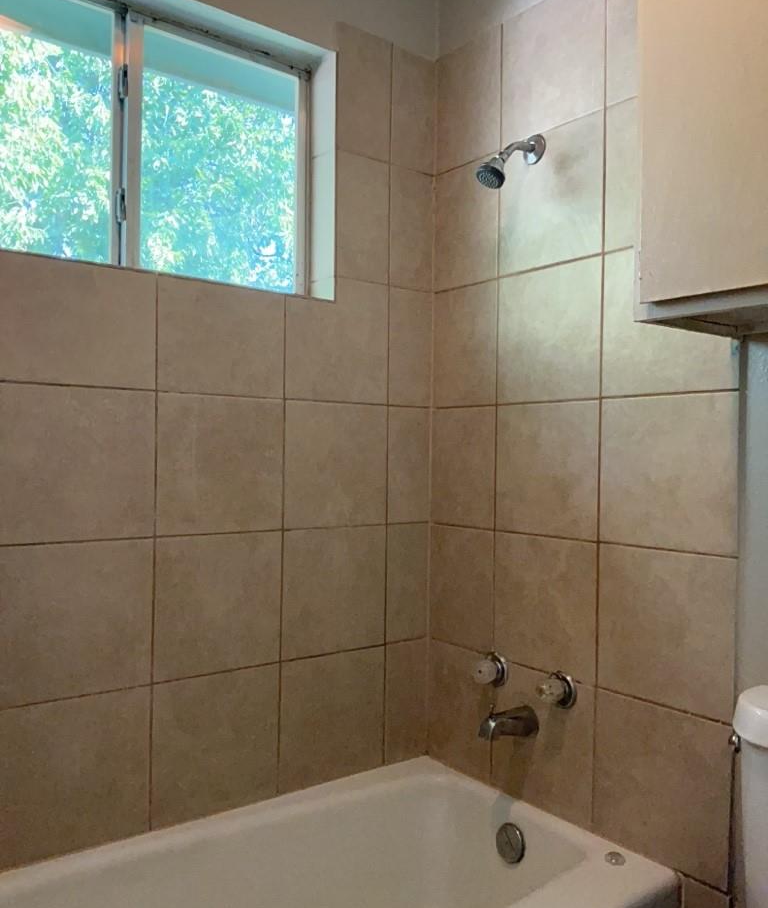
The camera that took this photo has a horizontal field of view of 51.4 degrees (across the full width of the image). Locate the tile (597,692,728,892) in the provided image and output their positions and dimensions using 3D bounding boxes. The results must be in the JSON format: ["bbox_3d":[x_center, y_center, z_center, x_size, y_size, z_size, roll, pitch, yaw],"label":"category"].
[{"bbox_3d":[0.553,0.656,1.598,0.012,0.305,0.304,1,0,-38],"label":"tile"}]

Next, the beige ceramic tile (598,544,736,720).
[{"bbox_3d":[0.557,0.347,1.597,0.012,0.305,0.304,1,0,-38],"label":"beige ceramic tile"}]

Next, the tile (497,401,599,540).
[{"bbox_3d":[0.374,0.034,1.842,0.012,0.305,0.305,1,0,-38],"label":"tile"}]

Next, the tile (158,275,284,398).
[{"bbox_3d":[-0.352,-0.250,1.754,0.302,0.240,0.020,1,0,-38],"label":"tile"}]

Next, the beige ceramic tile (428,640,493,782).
[{"bbox_3d":[0.195,0.648,2.047,0.010,0.307,0.237,1,0,-38],"label":"beige ceramic tile"}]

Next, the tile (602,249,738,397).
[{"bbox_3d":[0.558,-0.268,1.573,0.020,0.302,0.301,1,0,-38],"label":"tile"}]

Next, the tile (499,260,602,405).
[{"bbox_3d":[0.373,-0.270,1.812,0.020,0.302,0.299,1,0,-38],"label":"tile"}]

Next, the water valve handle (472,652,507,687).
[{"bbox_3d":[0.251,0.522,1.925,0.055,0.080,0.080,1,0,-38],"label":"water valve handle"}]

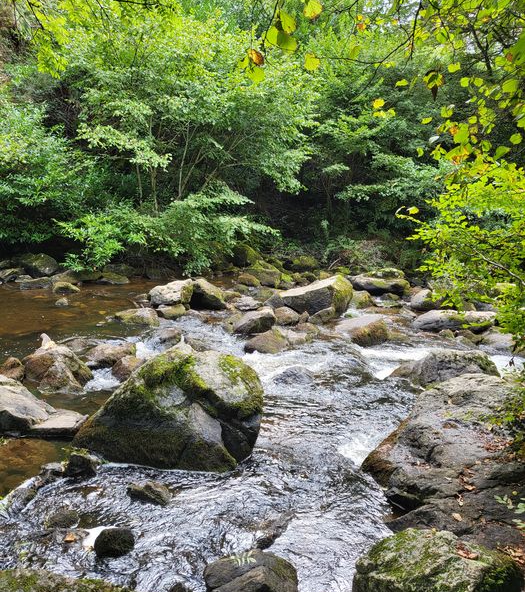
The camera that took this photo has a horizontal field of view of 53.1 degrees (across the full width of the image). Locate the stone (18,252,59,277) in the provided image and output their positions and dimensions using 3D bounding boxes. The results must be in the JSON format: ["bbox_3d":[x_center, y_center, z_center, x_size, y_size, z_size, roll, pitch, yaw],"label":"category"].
[{"bbox_3d":[-5.776,-0.824,13.600,0.859,0.586,0.644,-2,8,-14],"label":"stone"}]

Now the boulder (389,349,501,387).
[{"bbox_3d":[2.166,0.892,6.406,1.171,0.410,0.703,1,8,10],"label":"boulder"}]

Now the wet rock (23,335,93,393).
[{"bbox_3d":[-2.288,0.753,5.869,0.781,0.582,0.664,0,9,0],"label":"wet rock"}]

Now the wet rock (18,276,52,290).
[{"bbox_3d":[-4.313,-0.239,10.000,0.571,0.243,0.399,0,10,0],"label":"wet rock"}]

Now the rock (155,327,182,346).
[{"bbox_3d":[-1.195,0.514,6.693,0.340,0.231,0.272,0,10,0],"label":"rock"}]

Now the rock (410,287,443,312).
[{"bbox_3d":[3.175,0.068,10.179,0.619,0.479,0.496,-2,9,-10],"label":"rock"}]

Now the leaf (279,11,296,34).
[{"bbox_3d":[0.088,-0.962,1.850,0.058,0.075,0.028,-2,8,-15],"label":"leaf"}]

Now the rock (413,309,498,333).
[{"bbox_3d":[2.698,0.342,7.422,1.103,0.273,0.606,0,10,0],"label":"rock"}]

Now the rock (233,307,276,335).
[{"bbox_3d":[-0.127,0.388,8.331,0.697,0.406,0.523,-2,9,-15],"label":"rock"}]

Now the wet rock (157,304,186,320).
[{"bbox_3d":[-1.622,0.294,9.372,0.535,0.256,0.401,0,9,0],"label":"wet rock"}]

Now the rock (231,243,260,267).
[{"bbox_3d":[-0.366,-0.900,11.385,0.645,0.502,0.581,0,10,0],"label":"rock"}]

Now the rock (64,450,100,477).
[{"bbox_3d":[-1.502,1.404,4.401,0.280,0.180,0.220,-2,8,-11],"label":"rock"}]

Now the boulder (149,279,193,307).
[{"bbox_3d":[-1.717,-0.074,9.900,0.794,0.473,0.556,-1,8,-6],"label":"boulder"}]

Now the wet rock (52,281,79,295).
[{"bbox_3d":[-4.391,-0.194,11.800,0.546,0.272,0.382,-2,8,-12],"label":"wet rock"}]

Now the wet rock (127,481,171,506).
[{"bbox_3d":[-0.755,1.308,3.488,0.278,0.108,0.181,2,11,12],"label":"wet rock"}]

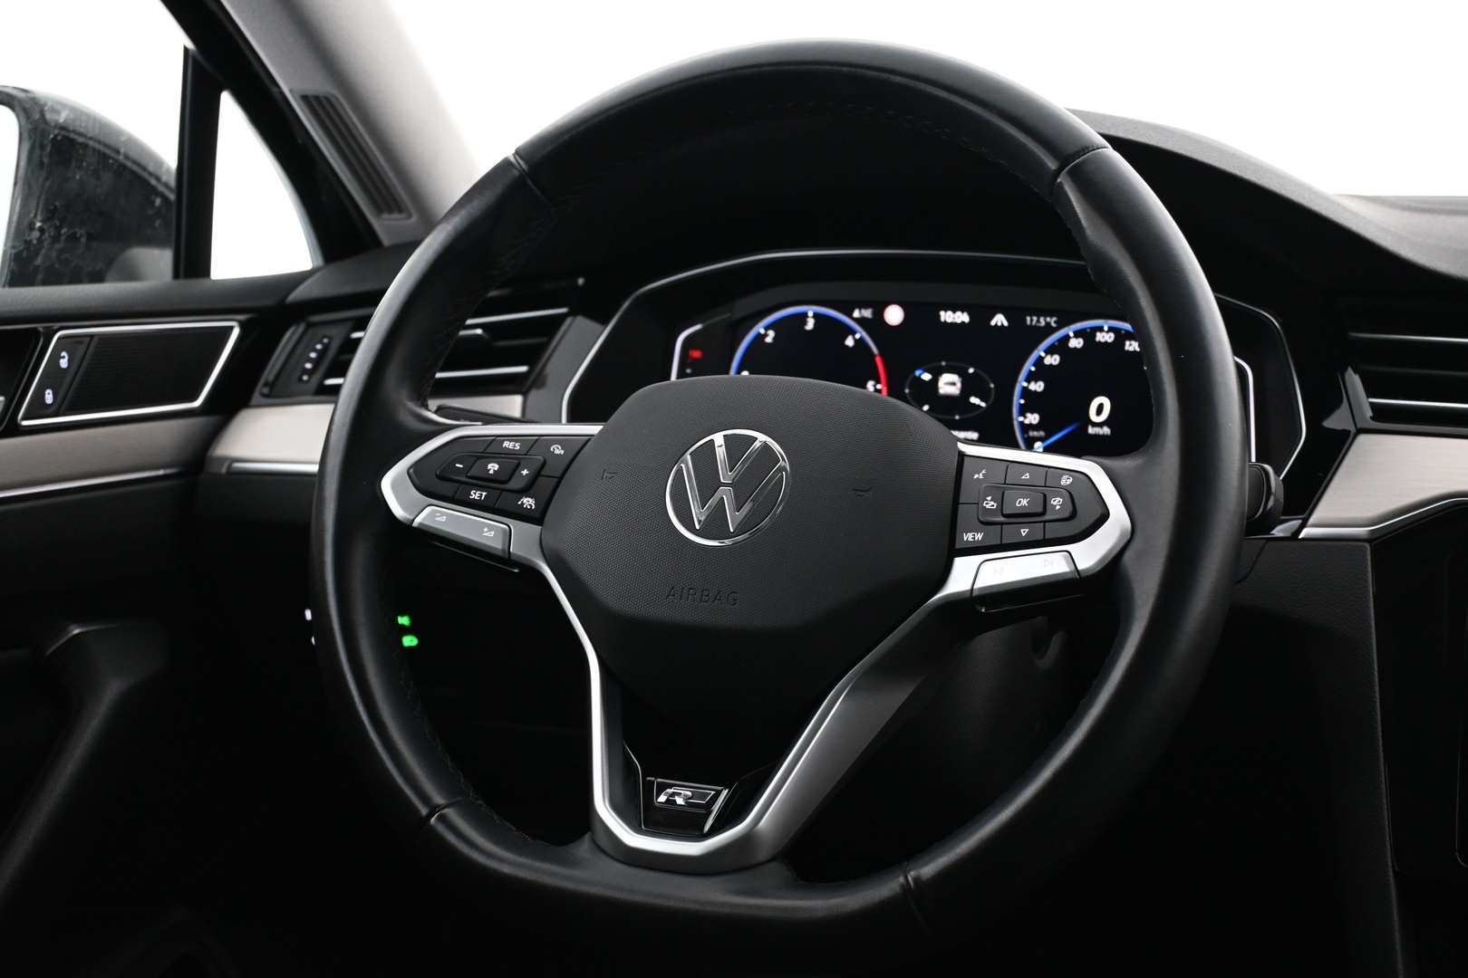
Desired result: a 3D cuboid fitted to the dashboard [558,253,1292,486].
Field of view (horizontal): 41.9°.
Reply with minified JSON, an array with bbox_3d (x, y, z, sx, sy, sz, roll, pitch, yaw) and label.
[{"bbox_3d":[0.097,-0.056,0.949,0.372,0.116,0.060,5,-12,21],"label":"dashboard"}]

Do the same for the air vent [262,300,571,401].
[{"bbox_3d":[-0.168,-0.070,1.033,0.168,0.054,0.040,-1,-11,12],"label":"air vent"}]

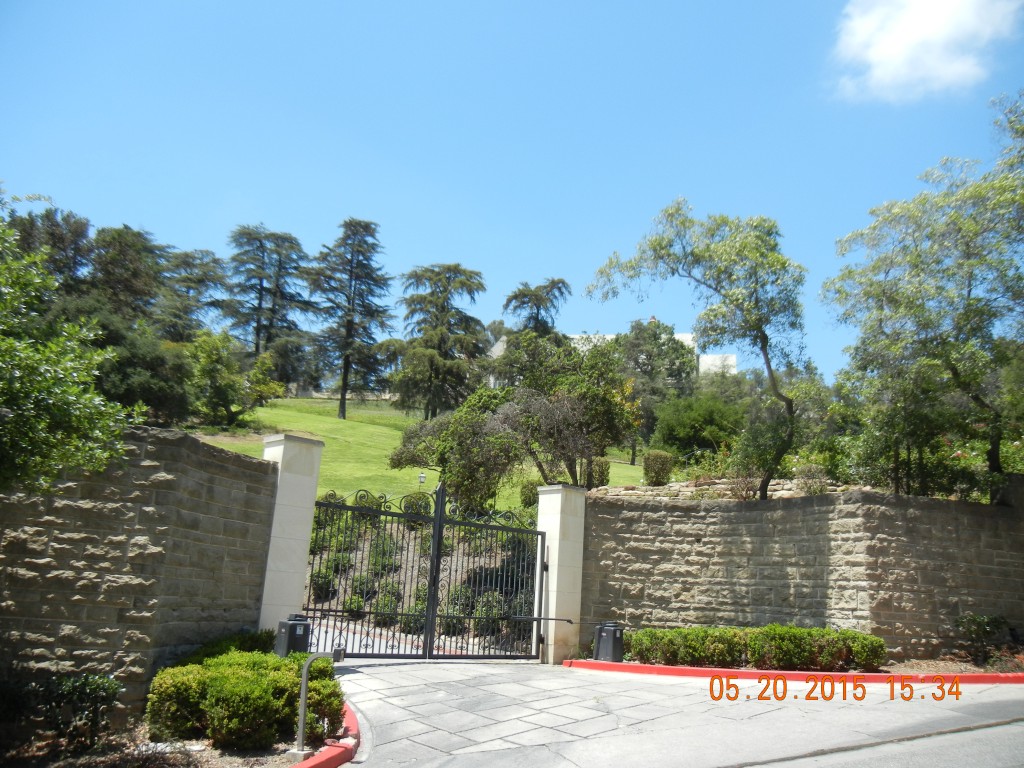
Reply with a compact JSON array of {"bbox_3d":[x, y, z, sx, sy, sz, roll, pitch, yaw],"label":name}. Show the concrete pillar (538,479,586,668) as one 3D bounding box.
[{"bbox_3d":[0.829,3.458,16.187,0.650,3.120,0.650,15,-18,-39],"label":"concrete pillar"}]

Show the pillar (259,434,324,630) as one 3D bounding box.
[{"bbox_3d":[-3.370,2.379,12.939,0.640,3.170,0.640,14,-17,-38],"label":"pillar"}]

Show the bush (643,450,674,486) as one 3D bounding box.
[{"bbox_3d":[3.360,1.948,20.356,0.724,0.854,0.724,1,-14,9],"label":"bush"}]

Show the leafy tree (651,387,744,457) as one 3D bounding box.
[{"bbox_3d":[9.660,2.046,45.971,4.700,3.700,4.200,1,-14,12],"label":"leafy tree"}]

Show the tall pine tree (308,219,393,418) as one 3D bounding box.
[{"bbox_3d":[-12.661,-5.334,69.691,6.791,16.253,6.791,6,-14,-11],"label":"tall pine tree"}]

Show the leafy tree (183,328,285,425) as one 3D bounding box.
[{"bbox_3d":[-13.728,-0.297,43.917,4.719,4.814,4.719,8,-14,-17],"label":"leafy tree"}]

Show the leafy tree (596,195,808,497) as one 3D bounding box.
[{"bbox_3d":[3.471,-0.758,16.511,3.705,5.841,3.400,1,-14,12],"label":"leafy tree"}]

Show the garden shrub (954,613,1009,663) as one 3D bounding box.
[{"bbox_3d":[7.195,3.892,13.573,0.820,0.760,0.750,-4,-15,27],"label":"garden shrub"}]

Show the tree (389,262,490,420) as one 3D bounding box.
[{"bbox_3d":[-6.547,-3.786,79.056,8.200,13.600,7.800,5,-14,-5],"label":"tree"}]

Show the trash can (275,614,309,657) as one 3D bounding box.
[{"bbox_3d":[-3.017,3.499,12.226,0.320,0.740,0.400,15,-18,-39],"label":"trash can"}]

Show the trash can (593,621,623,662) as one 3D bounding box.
[{"bbox_3d":[1.675,4.470,15.406,0.320,0.740,0.400,15,-18,-39],"label":"trash can"}]

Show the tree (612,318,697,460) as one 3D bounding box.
[{"bbox_3d":[7.176,0.208,44.684,4.170,7.349,4.170,1,-14,9],"label":"tree"}]

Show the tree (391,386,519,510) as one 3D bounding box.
[{"bbox_3d":[-1.441,1.710,22.660,3.303,3.261,3.200,4,-13,-3],"label":"tree"}]

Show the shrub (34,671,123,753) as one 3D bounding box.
[{"bbox_3d":[-4.568,3.454,9.331,0.880,0.780,0.760,9,-15,-23],"label":"shrub"}]

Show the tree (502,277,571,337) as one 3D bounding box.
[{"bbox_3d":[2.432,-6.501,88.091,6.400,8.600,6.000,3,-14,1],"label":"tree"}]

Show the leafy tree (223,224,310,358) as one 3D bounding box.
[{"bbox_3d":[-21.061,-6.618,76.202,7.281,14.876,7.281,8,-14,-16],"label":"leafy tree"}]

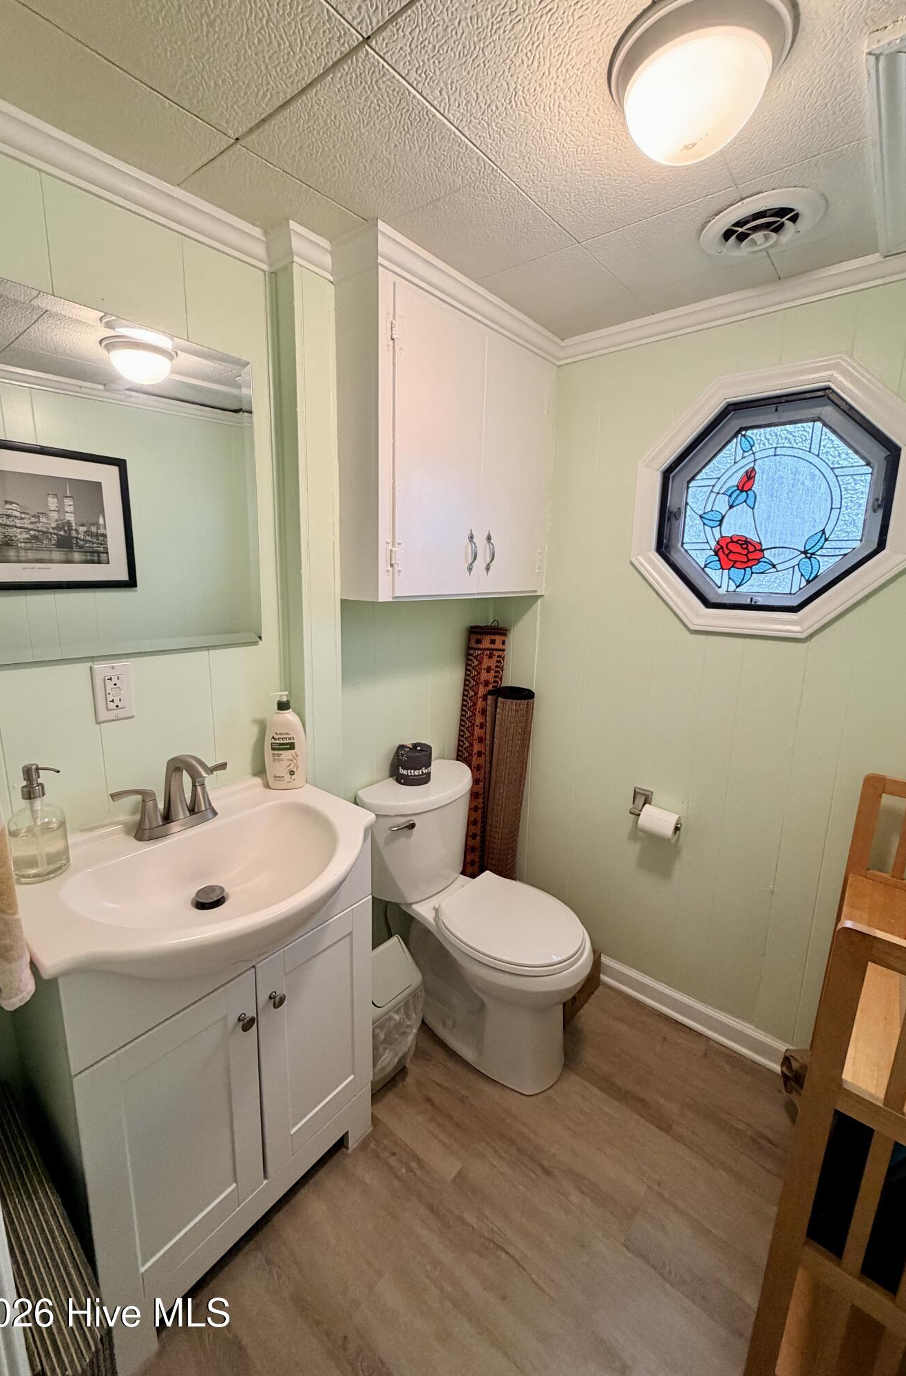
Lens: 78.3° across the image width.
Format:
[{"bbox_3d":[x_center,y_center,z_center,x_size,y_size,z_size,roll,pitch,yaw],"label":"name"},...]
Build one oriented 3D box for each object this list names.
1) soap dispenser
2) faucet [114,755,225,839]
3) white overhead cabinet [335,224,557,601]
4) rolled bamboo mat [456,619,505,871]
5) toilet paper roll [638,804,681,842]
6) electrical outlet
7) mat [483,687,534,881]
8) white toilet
[{"bbox_3d":[-0.701,0.223,0.943,0.090,0.196,0.079,1,12,-1],"label":"soap dispenser"},{"bbox_3d":[-0.529,0.210,1.100,0.157,0.160,0.222,11,15,38],"label":"faucet"},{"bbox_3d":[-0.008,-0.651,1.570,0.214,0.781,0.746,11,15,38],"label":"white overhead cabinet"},{"bbox_3d":[0.071,0.396,1.991,0.115,1.214,0.120,10,8,38],"label":"rolled bamboo mat"},{"bbox_3d":[0.616,0.403,1.661,0.102,0.086,0.086,11,15,38],"label":"toilet paper roll"},{"bbox_3d":[-0.664,0.009,1.093,0.009,0.117,0.069,11,15,38],"label":"electrical outlet"},{"bbox_3d":[0.174,0.508,1.990,0.135,0.993,0.120,3,8,-1],"label":"mat"},{"bbox_3d":[0.086,0.694,1.652,0.670,0.763,0.417,11,15,38],"label":"white toilet"}]

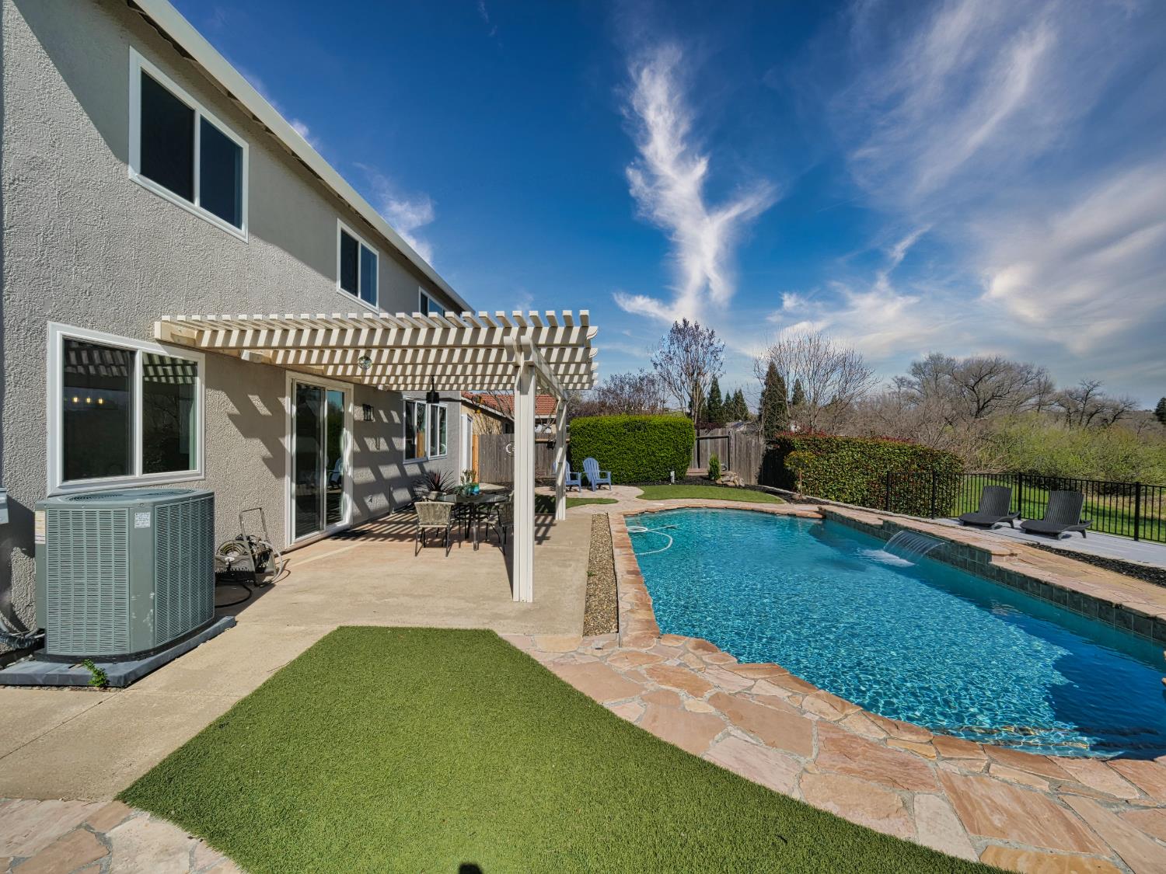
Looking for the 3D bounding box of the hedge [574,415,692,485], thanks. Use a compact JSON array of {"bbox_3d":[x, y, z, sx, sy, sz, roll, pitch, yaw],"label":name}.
[{"bbox_3d":[1.686,0.437,16.597,4.200,2.300,1.300,0,0,2],"label":"hedge"}]

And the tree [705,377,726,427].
[{"bbox_3d":[15.480,-2.712,54.989,2.500,8.705,2.500,0,0,16],"label":"tree"}]

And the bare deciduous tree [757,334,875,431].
[{"bbox_3d":[12.063,-1.733,24.491,6.000,7.465,6.000,0,0,24],"label":"bare deciduous tree"}]

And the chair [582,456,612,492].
[{"bbox_3d":[0.402,1.112,14.099,0.740,0.950,0.850,0,0,-35],"label":"chair"}]

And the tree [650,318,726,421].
[{"bbox_3d":[5.038,-2.005,22.491,3.400,7.247,3.400,0,0,11],"label":"tree"}]

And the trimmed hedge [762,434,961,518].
[{"bbox_3d":[8.305,1.081,14.197,4.700,2.150,1.800,0,0,2],"label":"trimmed hedge"}]

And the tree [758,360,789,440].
[{"bbox_3d":[12.157,-1.497,29.992,1.900,6.566,1.900,0,0,22],"label":"tree"}]

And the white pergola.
[{"bbox_3d":[-1.933,0.191,7.526,4.380,2.880,5.820,0,0,2],"label":"white pergola"}]

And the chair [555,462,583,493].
[{"bbox_3d":[-0.478,1.108,13.799,0.740,0.950,0.850,0,0,-26],"label":"chair"}]

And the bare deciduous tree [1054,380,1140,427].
[{"bbox_3d":[49.089,-1.150,44.989,5.800,8.566,5.800,0,0,-42],"label":"bare deciduous tree"}]

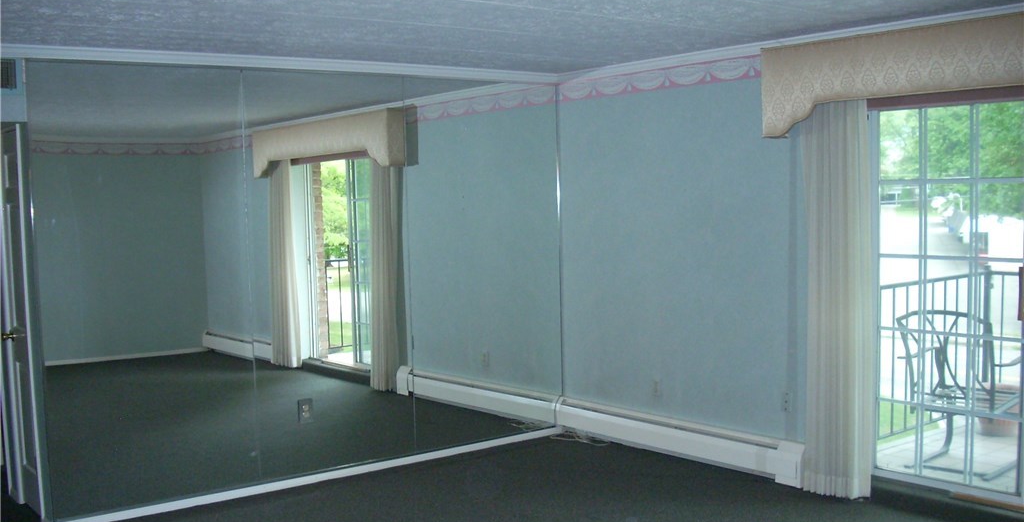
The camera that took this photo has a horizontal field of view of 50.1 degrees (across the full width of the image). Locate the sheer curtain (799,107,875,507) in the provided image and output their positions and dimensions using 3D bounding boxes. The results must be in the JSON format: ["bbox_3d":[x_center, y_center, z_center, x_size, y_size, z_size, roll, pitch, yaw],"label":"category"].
[{"bbox_3d":[1.681,0.162,5.659,0.120,2.110,0.370,-4,4,-38],"label":"sheer curtain"}]

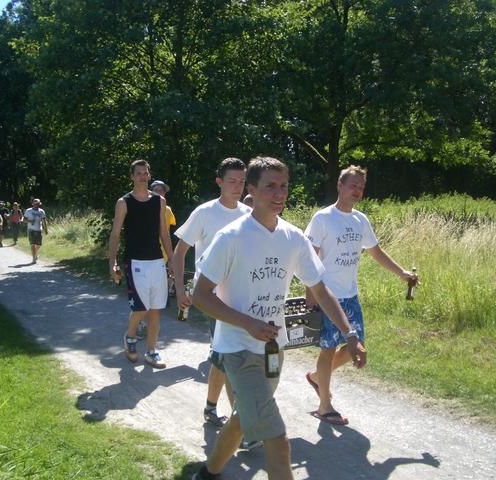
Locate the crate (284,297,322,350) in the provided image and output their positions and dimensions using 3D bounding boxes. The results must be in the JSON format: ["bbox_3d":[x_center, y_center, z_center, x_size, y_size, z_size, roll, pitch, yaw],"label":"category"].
[{"bbox_3d":[0.300,0.596,4.620,0.400,0.265,0.300,-1,10,-20],"label":"crate"}]

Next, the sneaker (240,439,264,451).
[{"bbox_3d":[0.070,1.215,3.920,0.110,0.120,0.300,-3,-16,-42],"label":"sneaker"}]

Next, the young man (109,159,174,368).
[{"bbox_3d":[-0.992,0.210,6.030,0.590,1.870,0.450,-1,3,-22],"label":"young man"}]

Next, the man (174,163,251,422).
[{"bbox_3d":[-0.152,0.373,4.200,0.600,1.810,0.660,-2,4,-32],"label":"man"}]

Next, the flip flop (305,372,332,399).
[{"bbox_3d":[0.536,1.098,4.850,0.100,0.060,0.280,-4,47,-52],"label":"flip flop"}]

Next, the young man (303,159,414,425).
[{"bbox_3d":[0.733,0.383,4.630,0.750,1.800,0.740,-2,4,-36],"label":"young man"}]

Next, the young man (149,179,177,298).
[{"bbox_3d":[-1.010,0.220,7.300,0.560,1.790,0.460,-1,3,-22],"label":"young man"}]

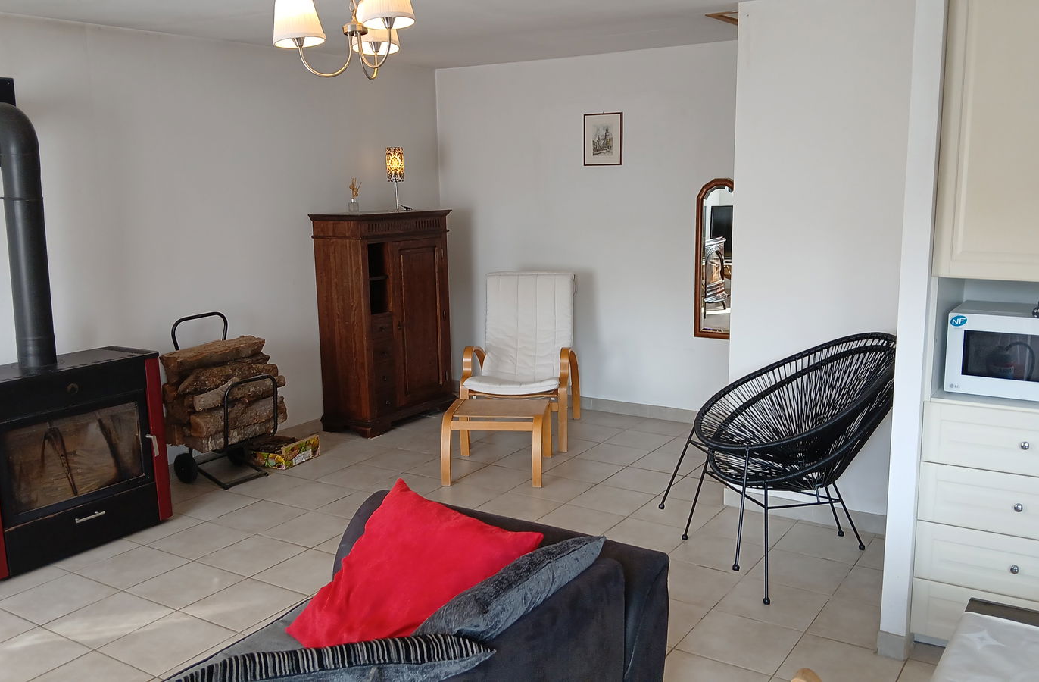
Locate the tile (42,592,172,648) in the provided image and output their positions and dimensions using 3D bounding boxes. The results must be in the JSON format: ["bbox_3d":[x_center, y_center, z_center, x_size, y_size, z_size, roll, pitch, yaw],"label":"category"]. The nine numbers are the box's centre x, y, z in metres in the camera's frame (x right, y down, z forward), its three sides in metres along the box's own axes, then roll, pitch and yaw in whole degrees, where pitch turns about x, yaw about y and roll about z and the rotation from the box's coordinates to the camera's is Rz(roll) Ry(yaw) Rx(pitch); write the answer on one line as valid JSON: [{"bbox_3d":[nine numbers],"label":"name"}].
[{"bbox_3d":[-1.478,1.001,3.016,0.328,0.010,0.328,5,11,32],"label":"tile"}]

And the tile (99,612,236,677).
[{"bbox_3d":[-1.252,1.078,2.978,0.335,0.010,0.335,5,11,33],"label":"tile"}]

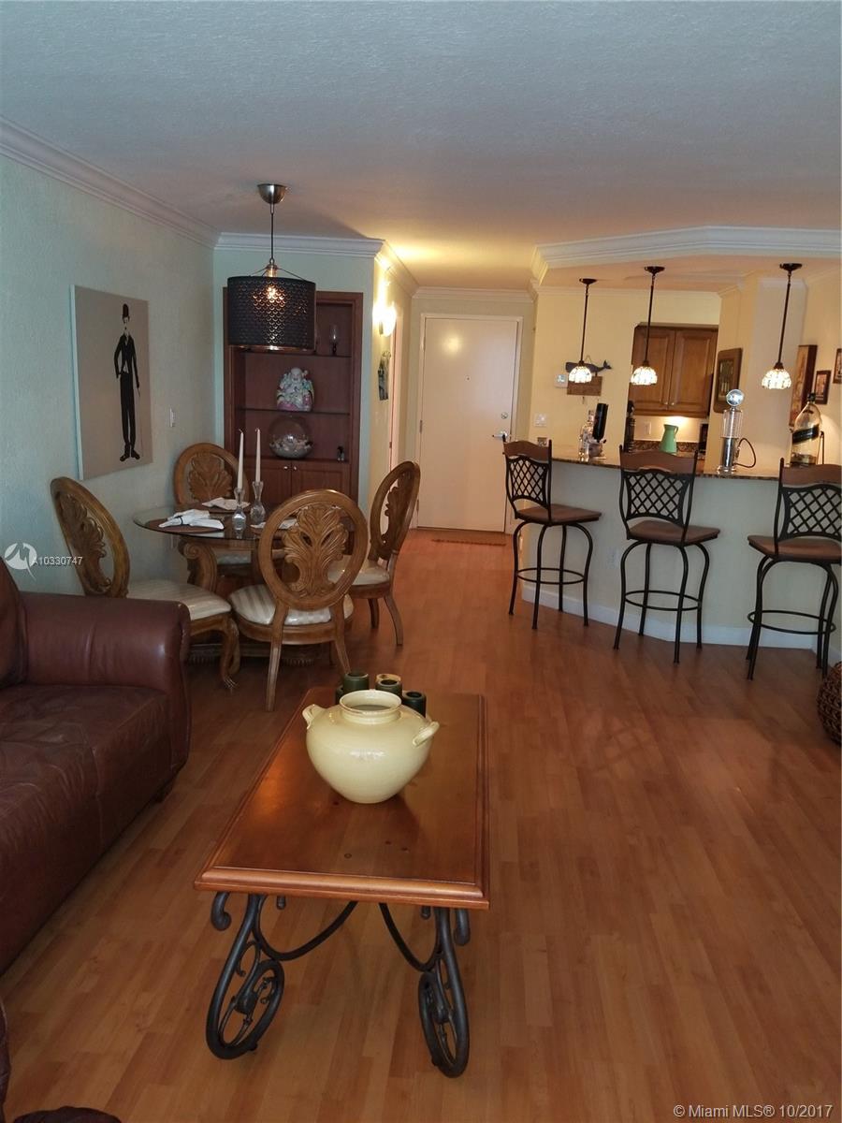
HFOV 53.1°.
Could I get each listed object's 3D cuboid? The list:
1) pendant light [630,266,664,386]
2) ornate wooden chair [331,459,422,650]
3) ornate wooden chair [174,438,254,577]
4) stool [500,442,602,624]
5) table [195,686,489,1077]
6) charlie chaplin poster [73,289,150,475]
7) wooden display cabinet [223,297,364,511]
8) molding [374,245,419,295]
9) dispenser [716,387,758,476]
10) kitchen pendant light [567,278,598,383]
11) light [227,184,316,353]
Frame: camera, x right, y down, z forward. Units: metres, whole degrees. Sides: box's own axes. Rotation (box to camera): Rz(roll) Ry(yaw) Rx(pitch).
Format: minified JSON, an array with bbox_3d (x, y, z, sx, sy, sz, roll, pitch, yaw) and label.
[{"bbox_3d":[1.458,-1.497,5.393,0.180,0.735,0.180,3,13,3],"label":"pendant light"},{"bbox_3d":[-0.429,-0.055,5.105,0.700,1.090,0.580,-3,14,-24],"label":"ornate wooden chair"},{"bbox_3d":[-1.292,-0.173,5.365,0.540,1.075,0.680,-3,14,-24],"label":"ornate wooden chair"},{"bbox_3d":[0.879,-0.203,5.625,0.540,1.200,0.490,-9,17,-43],"label":"stool"},{"bbox_3d":[-0.139,0.818,2.507,0.660,0.475,1.240,3,12,4],"label":"table"},{"bbox_3d":[-1.543,-0.895,4.268,0.030,0.865,0.840,3,12,4],"label":"charlie chaplin poster"},{"bbox_3d":[-0.875,-0.781,5.910,0.930,2.110,0.320,3,13,3],"label":"wooden display cabinet"},{"bbox_3d":[-0.156,-2.356,6.953,0.080,0.100,3.170,3,13,3],"label":"molding"},{"bbox_3d":[1.974,-0.816,5.282,0.250,0.540,0.150,3,13,3],"label":"dispenser"},{"bbox_3d":[1.163,-1.633,6.001,0.170,0.715,0.170,3,12,4],"label":"kitchen pendant light"},{"bbox_3d":[-0.729,-1.433,4.125,0.443,0.760,0.443,3,12,4],"label":"light"}]

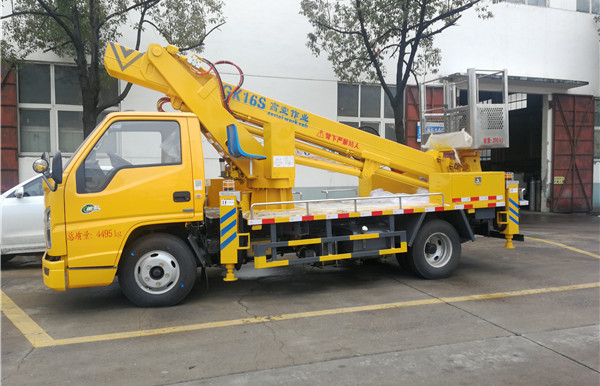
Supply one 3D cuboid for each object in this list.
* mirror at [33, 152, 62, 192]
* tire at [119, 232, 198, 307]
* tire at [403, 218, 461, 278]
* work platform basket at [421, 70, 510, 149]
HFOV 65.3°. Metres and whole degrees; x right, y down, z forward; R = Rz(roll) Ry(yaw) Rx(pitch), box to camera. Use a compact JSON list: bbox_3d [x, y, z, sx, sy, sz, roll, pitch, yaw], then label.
[{"bbox_3d":[-2.204,-0.186,4.093,0.240,0.360,0.230,-1,3,-23],"label":"mirror"},{"bbox_3d":[-1.449,0.786,4.748,0.765,0.765,0.210,-1,3,-23],"label":"tire"},{"bbox_3d":[1.715,0.718,5.974,0.765,0.765,0.210,-1,3,-23],"label":"tire"},{"bbox_3d":[2.459,-1.201,7.089,0.650,1.090,1.190,-1,3,-19],"label":"work platform basket"}]

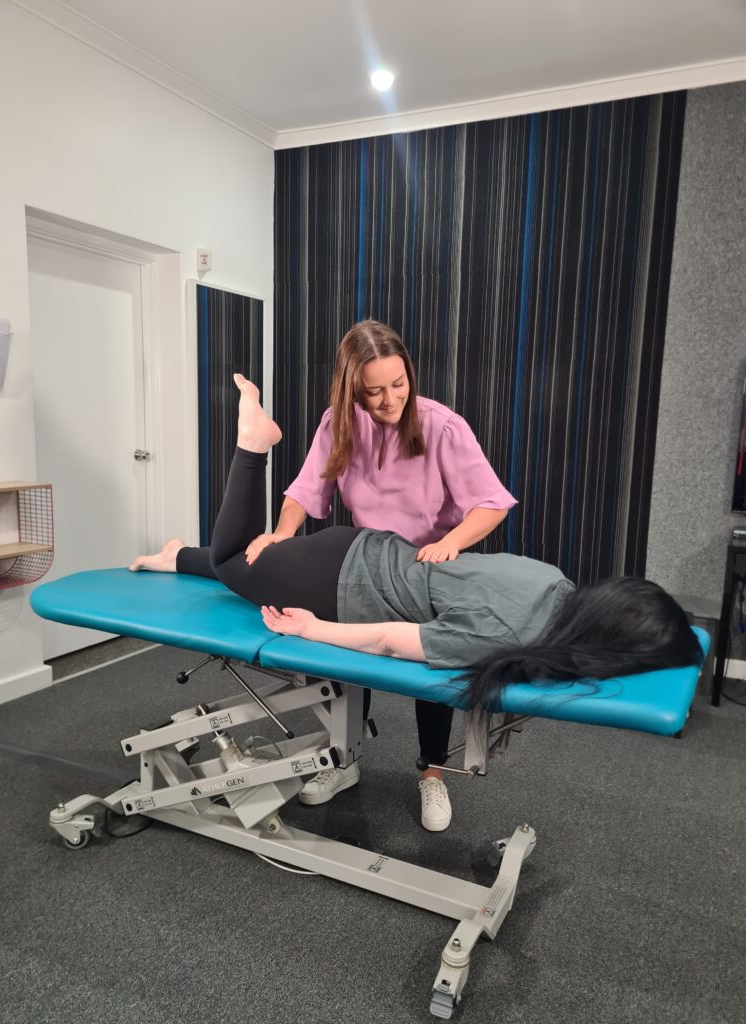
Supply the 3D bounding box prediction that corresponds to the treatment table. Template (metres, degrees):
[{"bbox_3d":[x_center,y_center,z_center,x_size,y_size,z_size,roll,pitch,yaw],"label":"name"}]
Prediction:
[{"bbox_3d":[-0.095,0.639,2.088,1.795,0.790,0.695,5,9,26],"label":"treatment table"}]

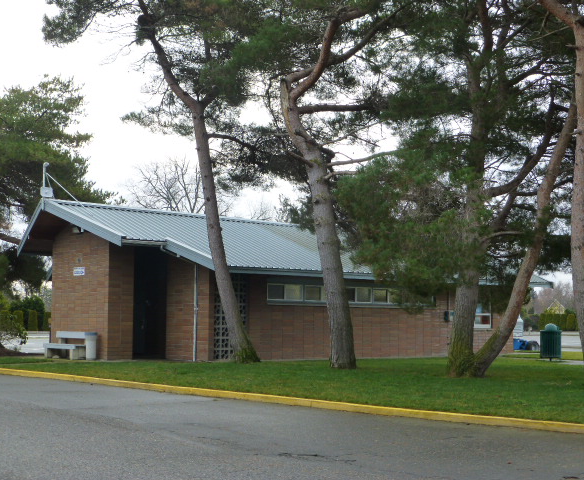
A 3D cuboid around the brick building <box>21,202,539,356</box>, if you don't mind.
[{"bbox_3d":[-0.234,1.587,33.518,17.920,4.420,9.190,5,-6,-42],"label":"brick building"}]

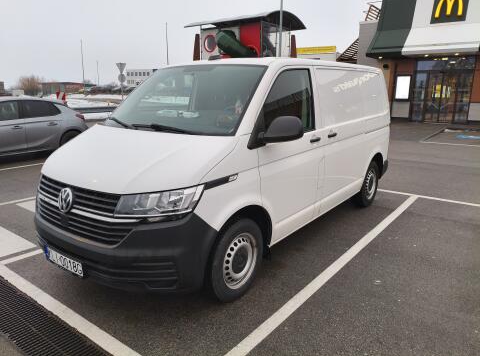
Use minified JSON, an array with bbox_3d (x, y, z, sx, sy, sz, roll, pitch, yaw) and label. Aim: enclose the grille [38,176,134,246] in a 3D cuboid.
[{"bbox_3d":[-1.188,0.197,2.593,1.110,0.350,0.190,11,18,36],"label":"grille"}]

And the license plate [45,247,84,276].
[{"bbox_3d":[-1.272,0.598,2.587,0.520,0.114,0.025,11,18,36],"label":"license plate"}]

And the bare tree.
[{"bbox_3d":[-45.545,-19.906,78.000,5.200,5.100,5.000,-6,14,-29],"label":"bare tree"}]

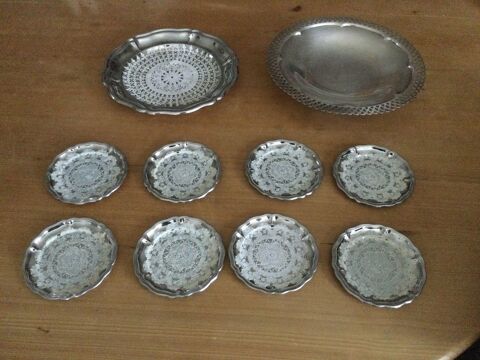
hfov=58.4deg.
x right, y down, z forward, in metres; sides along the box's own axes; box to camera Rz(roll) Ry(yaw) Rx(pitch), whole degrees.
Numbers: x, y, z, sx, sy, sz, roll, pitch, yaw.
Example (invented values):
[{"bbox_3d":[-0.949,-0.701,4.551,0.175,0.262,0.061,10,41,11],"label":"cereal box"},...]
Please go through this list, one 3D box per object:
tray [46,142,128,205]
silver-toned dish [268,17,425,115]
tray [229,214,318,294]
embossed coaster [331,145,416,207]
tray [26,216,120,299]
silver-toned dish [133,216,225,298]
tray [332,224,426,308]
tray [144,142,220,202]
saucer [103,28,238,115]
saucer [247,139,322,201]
[{"bbox_3d":[-0.197,-0.007,0.561,0.102,0.012,0.102,0,53,0],"label":"tray"},{"bbox_3d":[0.164,-0.176,0.680,0.243,0.029,0.243,0,53,0],"label":"silver-toned dish"},{"bbox_3d":[0.038,0.084,0.491,0.102,0.012,0.102,0,53,0],"label":"tray"},{"bbox_3d":[0.173,-0.004,0.558,0.102,0.012,0.102,0,53,0],"label":"embossed coaster"},{"bbox_3d":[-0.189,0.089,0.487,0.102,0.012,0.102,0,53,0],"label":"tray"},{"bbox_3d":[-0.068,0.087,0.489,0.102,0.012,0.102,0,53,0],"label":"silver-toned dish"},{"bbox_3d":[0.154,0.096,0.482,0.102,0.012,0.102,0,53,0],"label":"tray"},{"bbox_3d":[-0.074,-0.009,0.562,0.102,0.012,0.102,0,53,0],"label":"tray"},{"bbox_3d":[-0.107,-0.169,0.679,0.210,0.021,0.210,0,53,0],"label":"saucer"},{"bbox_3d":[0.058,-0.011,0.564,0.102,0.012,0.102,0,53,0],"label":"saucer"}]

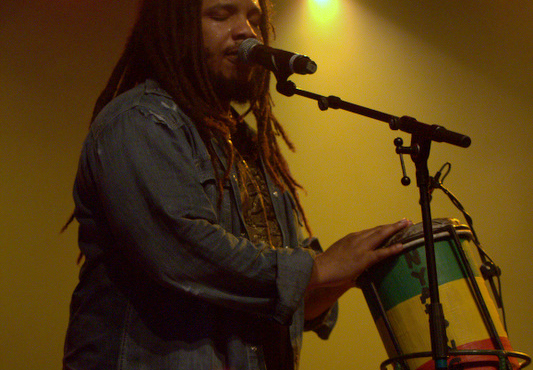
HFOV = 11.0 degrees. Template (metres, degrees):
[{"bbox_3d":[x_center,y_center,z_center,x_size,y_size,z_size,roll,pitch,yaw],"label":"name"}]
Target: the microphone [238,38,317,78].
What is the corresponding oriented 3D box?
[{"bbox_3d":[0.021,-0.241,5.300,0.052,0.052,0.210,8,5,-40],"label":"microphone"}]

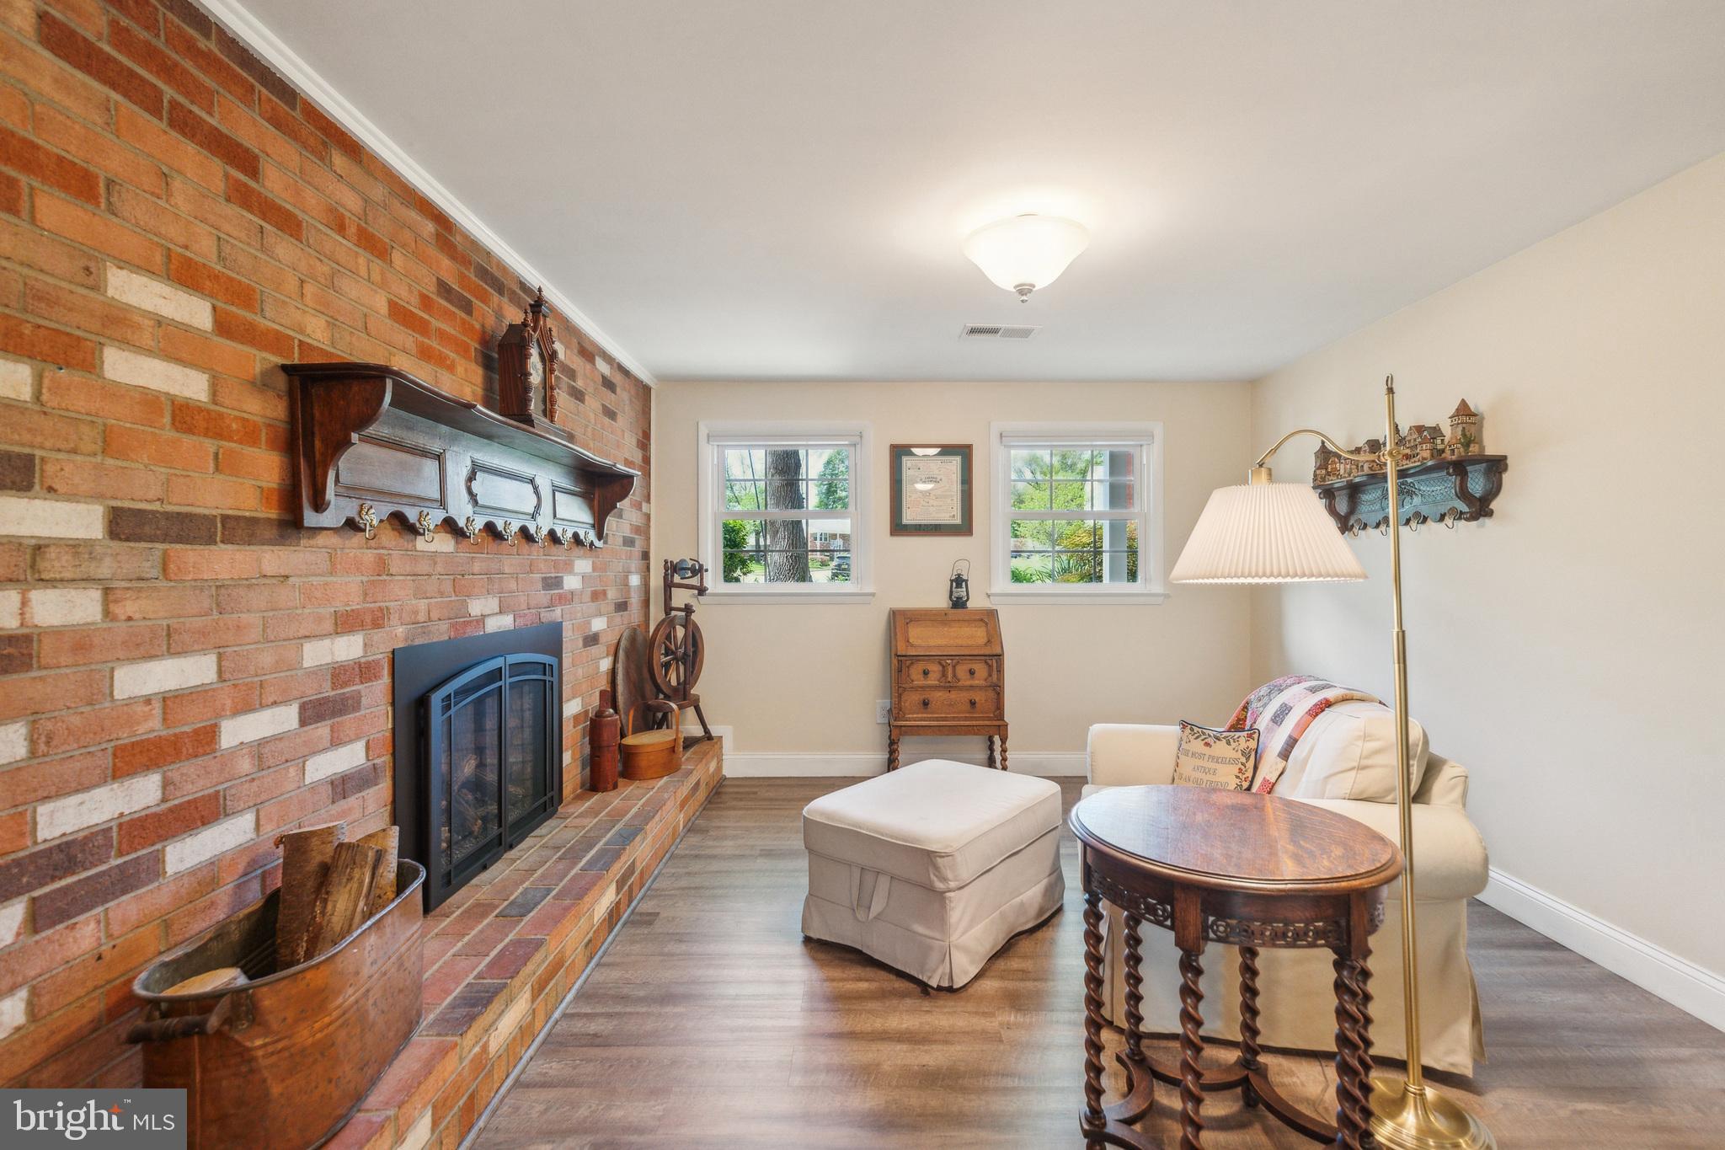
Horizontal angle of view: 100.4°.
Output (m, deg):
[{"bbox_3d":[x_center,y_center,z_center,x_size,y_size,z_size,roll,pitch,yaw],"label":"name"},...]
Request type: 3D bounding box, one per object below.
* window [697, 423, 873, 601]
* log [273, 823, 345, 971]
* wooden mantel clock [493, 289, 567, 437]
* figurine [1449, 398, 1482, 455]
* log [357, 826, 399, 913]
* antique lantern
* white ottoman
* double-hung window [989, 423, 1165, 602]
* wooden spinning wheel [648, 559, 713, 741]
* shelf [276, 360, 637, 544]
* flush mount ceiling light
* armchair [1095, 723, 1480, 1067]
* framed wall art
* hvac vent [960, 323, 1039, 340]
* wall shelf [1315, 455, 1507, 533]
[{"bbox_3d":[-0.470,-0.383,4.357,1.060,1.080,0.120,0,0,0],"label":"window"},{"bbox_3d":[-1.123,0.730,1.450,0.115,0.420,0.100,5,-17,-38],"label":"log"},{"bbox_3d":[-1.189,-0.758,2.614,0.129,0.578,0.289,0,0,1],"label":"wooden mantel clock"},{"bbox_3d":[2.224,-0.536,2.651,0.089,0.225,0.093,0,0,1],"label":"figurine"},{"bbox_3d":[-1.075,0.773,1.574,0.105,0.394,0.086,3,-18,-33],"label":"log"},{"bbox_3d":[0.574,0.052,4.240,0.130,0.297,0.100,0,0,0],"label":"antique lantern"},{"bbox_3d":[0.285,1.029,2.638,0.610,0.440,0.820,0,1,39],"label":"white ottoman"},{"bbox_3d":[1.300,-0.380,4.357,1.060,1.080,0.120,0,0,0],"label":"double-hung window"},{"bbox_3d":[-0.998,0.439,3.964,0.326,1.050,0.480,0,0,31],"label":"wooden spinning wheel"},{"bbox_3d":[-1.146,-0.282,2.493,0.231,0.371,1.840,0,0,1],"label":"shelf"},{"bbox_3d":[0.556,-1.052,2.432,0.435,0.246,0.435,0,0,0],"label":"flush mount ceiling light"},{"bbox_3d":[1.215,0.811,2.366,0.880,0.880,1.040,0,0,14],"label":"armchair"},{"bbox_3d":[0.416,-0.515,4.351,0.498,0.555,0.030,0,0,0],"label":"framed wall art"},{"bbox_3d":[0.645,-1.129,3.352,0.344,0.015,0.203,0,0,1],"label":"hvac vent"},{"bbox_3d":[2.227,-0.303,3.034,0.161,0.252,0.946,0,0,1],"label":"wall shelf"}]

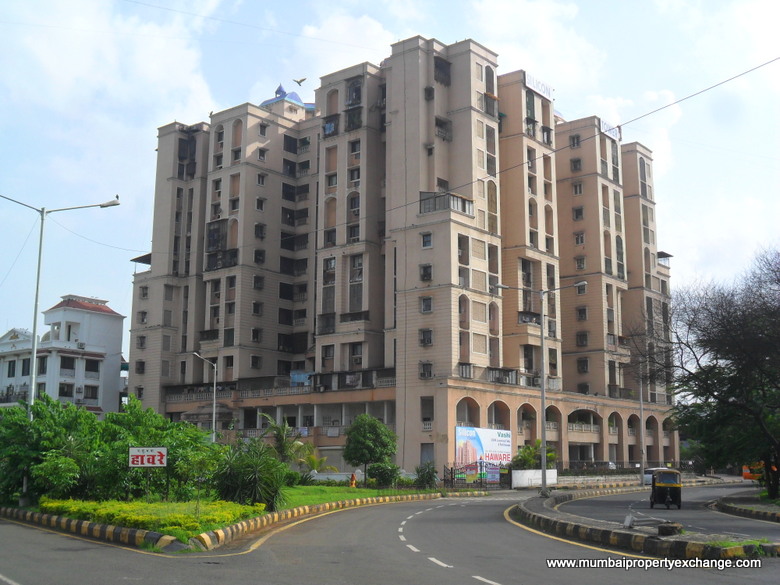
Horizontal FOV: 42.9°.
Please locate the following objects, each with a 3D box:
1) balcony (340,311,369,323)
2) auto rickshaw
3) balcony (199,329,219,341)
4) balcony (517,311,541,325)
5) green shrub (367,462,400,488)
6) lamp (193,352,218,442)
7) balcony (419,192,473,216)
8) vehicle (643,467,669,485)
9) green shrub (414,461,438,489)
[{"bbox_3d":[-3.365,2.663,100.444,3.337,1.082,1.200,-8,-13,38],"label":"balcony"},{"bbox_3d":[11.763,8.326,42.195,1.300,1.700,2.600,-2,-10,12],"label":"auto rickshaw"},{"bbox_3d":[-20.297,5.079,114.322,3.367,1.302,1.250,-8,-13,38],"label":"balcony"},{"bbox_3d":[14.630,2.960,102.823,1.300,1.296,3.508,-8,-13,38],"label":"balcony"},{"bbox_3d":[-0.465,13.640,73.750,2.459,1.811,2.336,0,-10,0],"label":"green shrub"},{"bbox_3d":[-13.899,9.570,73.607,0.350,10.078,2.400,-8,-13,38],"label":"lamp"},{"bbox_3d":[5.428,-7.975,94.508,3.669,1.551,3.887,-8,-13,38],"label":"balcony"},{"bbox_3d":[27.264,18.676,100.283,1.720,1.718,4.200,-8,-13,38],"label":"vehicle"},{"bbox_3d":[2.696,13.661,74.255,1.675,1.977,1.592,0,-10,0],"label":"green shrub"}]

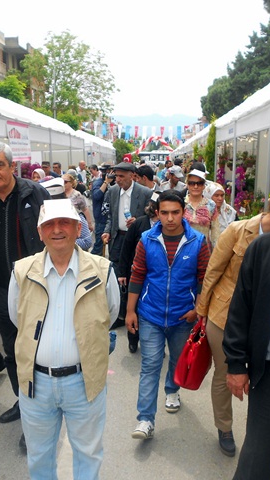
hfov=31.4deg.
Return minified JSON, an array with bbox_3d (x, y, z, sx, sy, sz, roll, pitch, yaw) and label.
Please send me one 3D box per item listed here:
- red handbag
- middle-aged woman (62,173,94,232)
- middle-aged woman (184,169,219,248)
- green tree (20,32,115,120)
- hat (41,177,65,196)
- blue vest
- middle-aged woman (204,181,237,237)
[{"bbox_3d":[0.325,0.648,2.720,0.160,0.390,0.300,14,10,19],"label":"red handbag"},{"bbox_3d":[-0.666,-0.015,5.777,0.360,1.555,0.450,-10,13,-44],"label":"middle-aged woman"},{"bbox_3d":[0.542,0.189,4.293,0.460,1.621,0.340,0,10,3],"label":"middle-aged woman"},{"bbox_3d":[-4.578,-9.249,33.923,6.800,10.458,6.800,-1,10,0],"label":"green tree"},{"bbox_3d":[-0.695,-0.456,4.100,0.240,0.160,0.270,3,10,22],"label":"hat"},{"bbox_3d":[0.213,0.195,2.880,0.410,0.620,0.280,0,10,3],"label":"blue vest"},{"bbox_3d":[0.877,0.154,4.947,0.460,1.463,0.340,-2,10,-6],"label":"middle-aged woman"}]

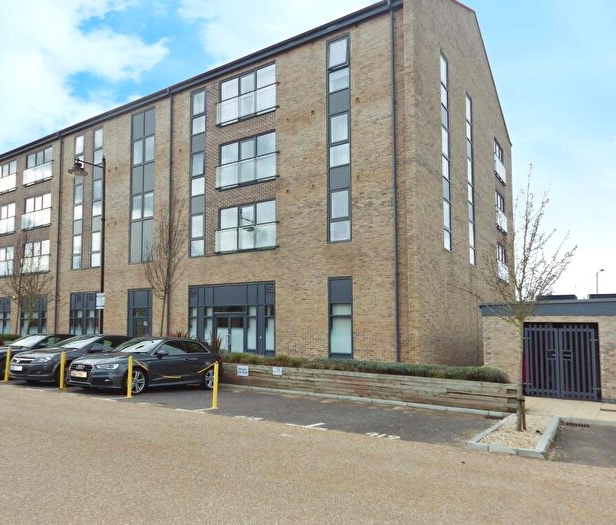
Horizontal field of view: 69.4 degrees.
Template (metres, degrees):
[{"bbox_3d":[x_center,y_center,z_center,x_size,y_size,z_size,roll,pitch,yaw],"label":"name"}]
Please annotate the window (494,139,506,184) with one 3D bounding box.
[{"bbox_3d":[11.220,-5.902,26.000,0.200,2.150,3.200,-4,-6,35],"label":"window"}]

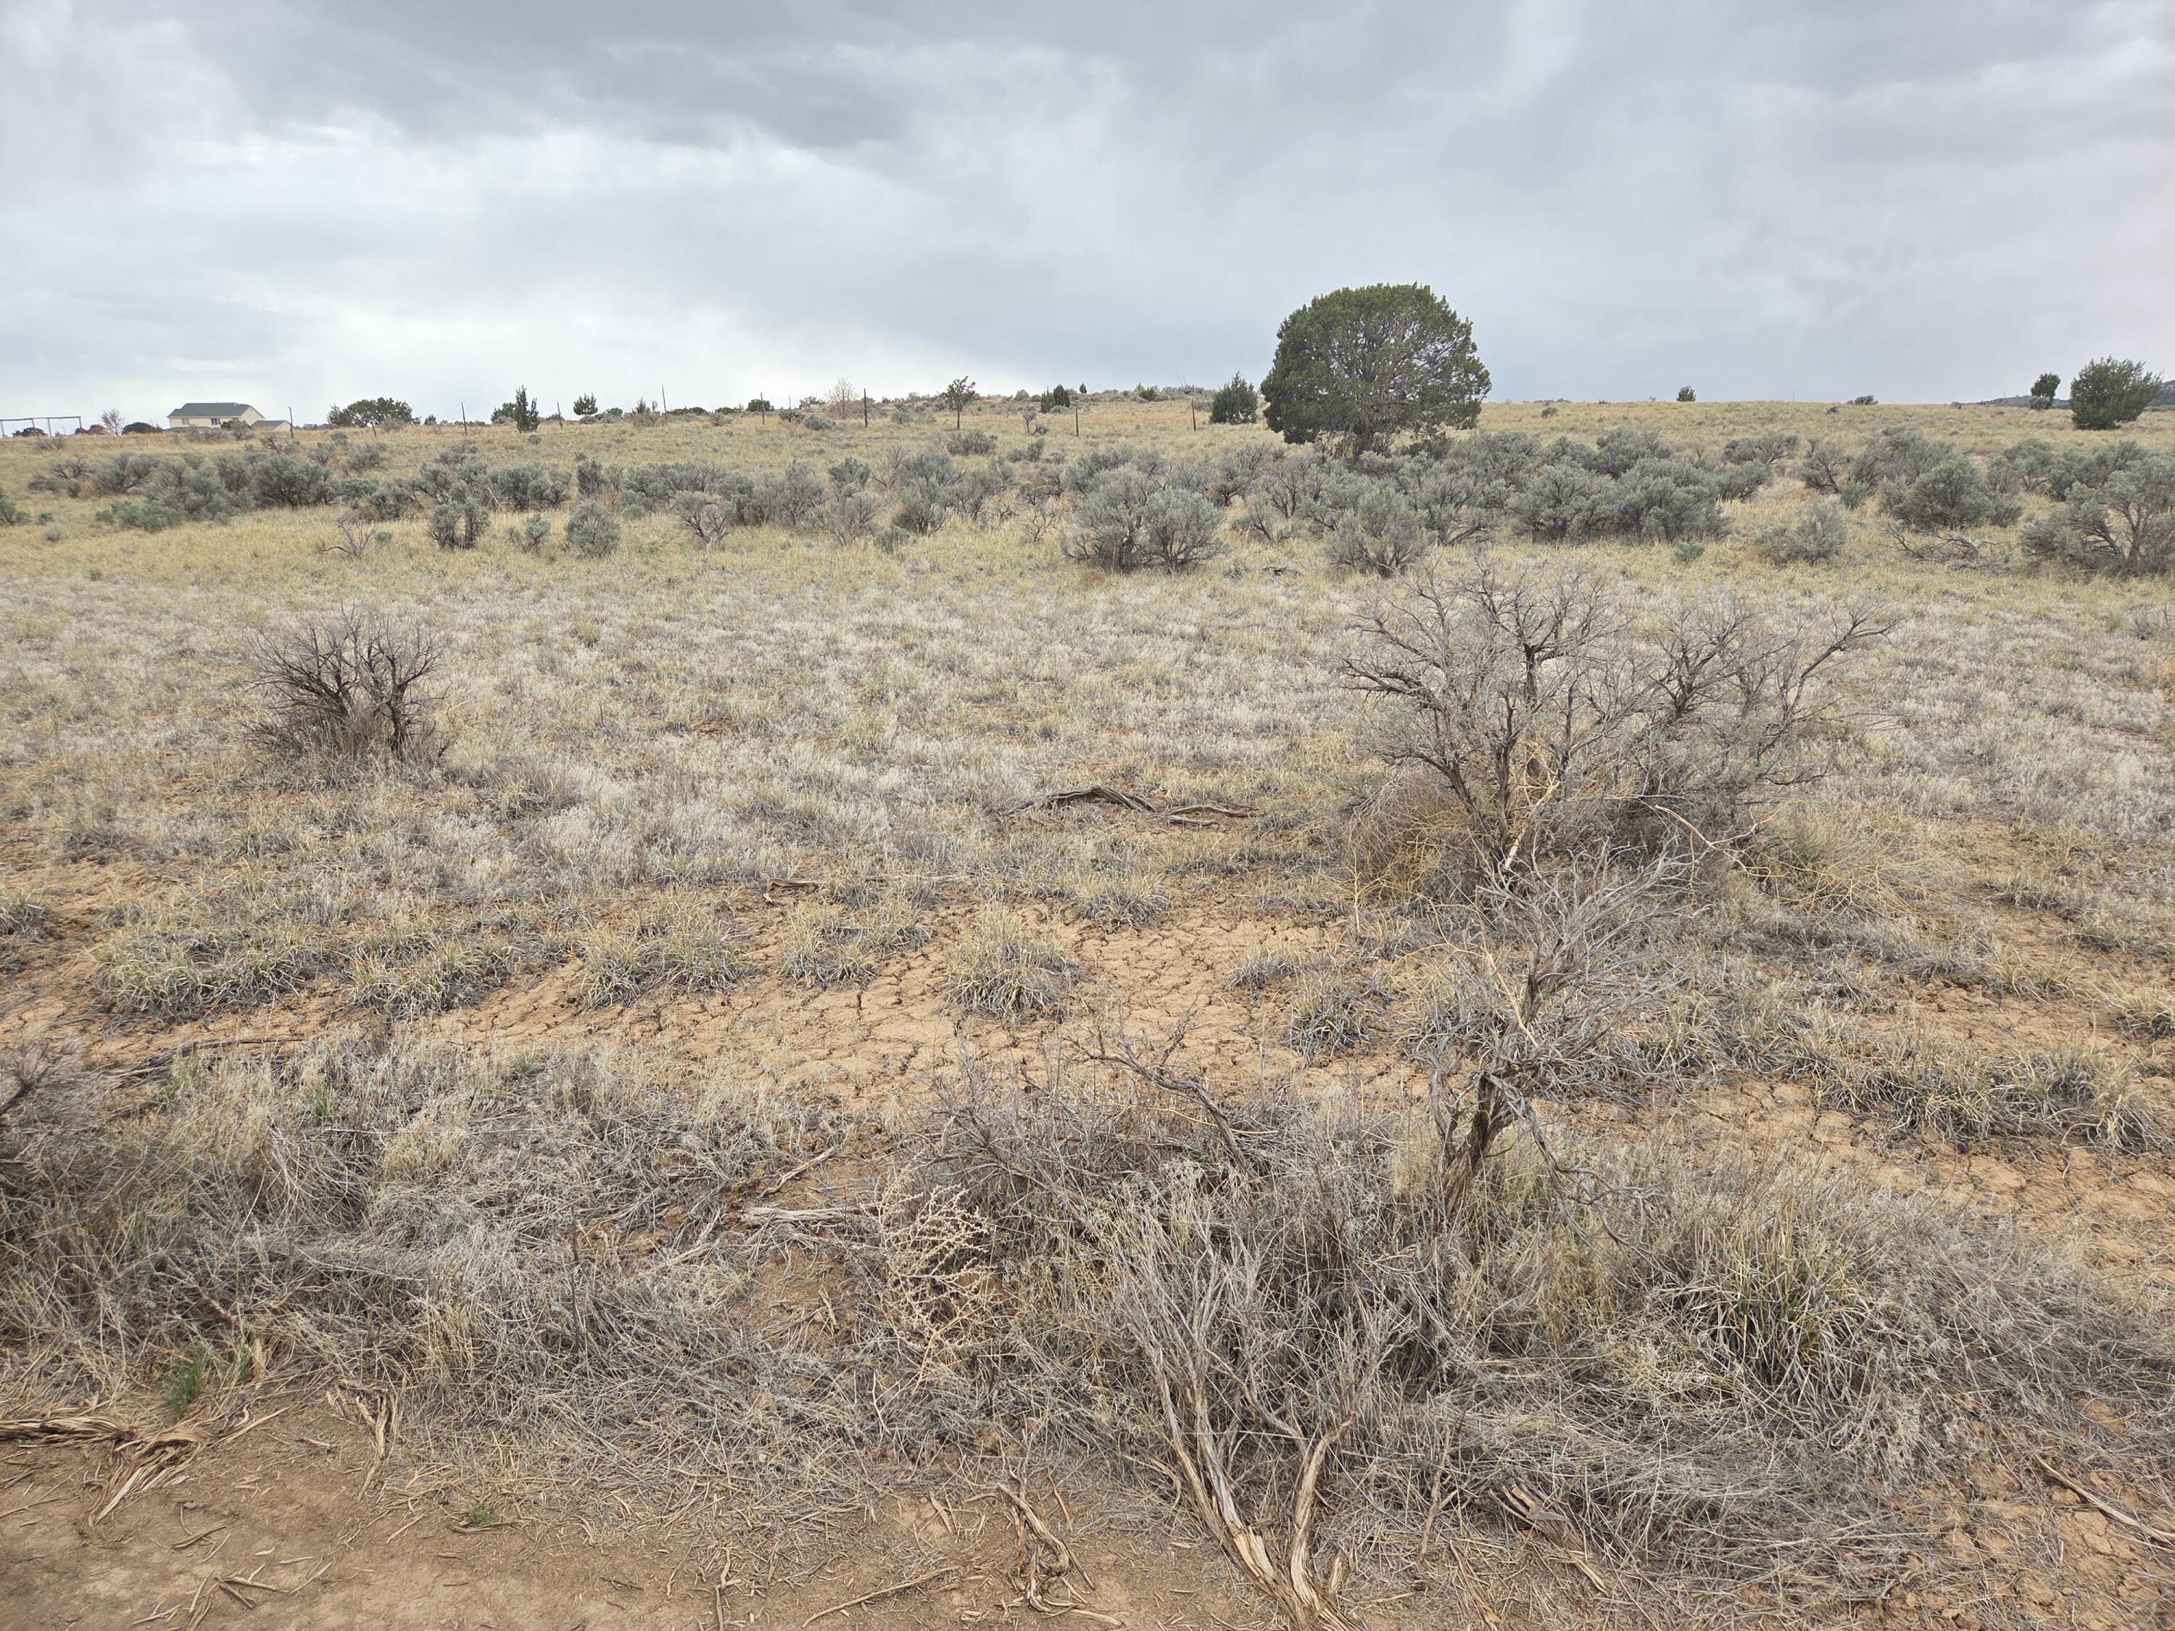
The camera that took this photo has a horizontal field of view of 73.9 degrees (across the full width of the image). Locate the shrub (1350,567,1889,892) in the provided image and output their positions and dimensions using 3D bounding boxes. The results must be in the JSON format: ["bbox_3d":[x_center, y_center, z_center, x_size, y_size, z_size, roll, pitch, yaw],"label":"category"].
[{"bbox_3d":[2.000,-0.360,5.480,2.020,1.130,1.550,-1,14,0],"label":"shrub"}]

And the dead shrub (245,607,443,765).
[{"bbox_3d":[-3.880,-0.690,7.550,1.020,0.800,0.900,-1,14,0],"label":"dead shrub"}]

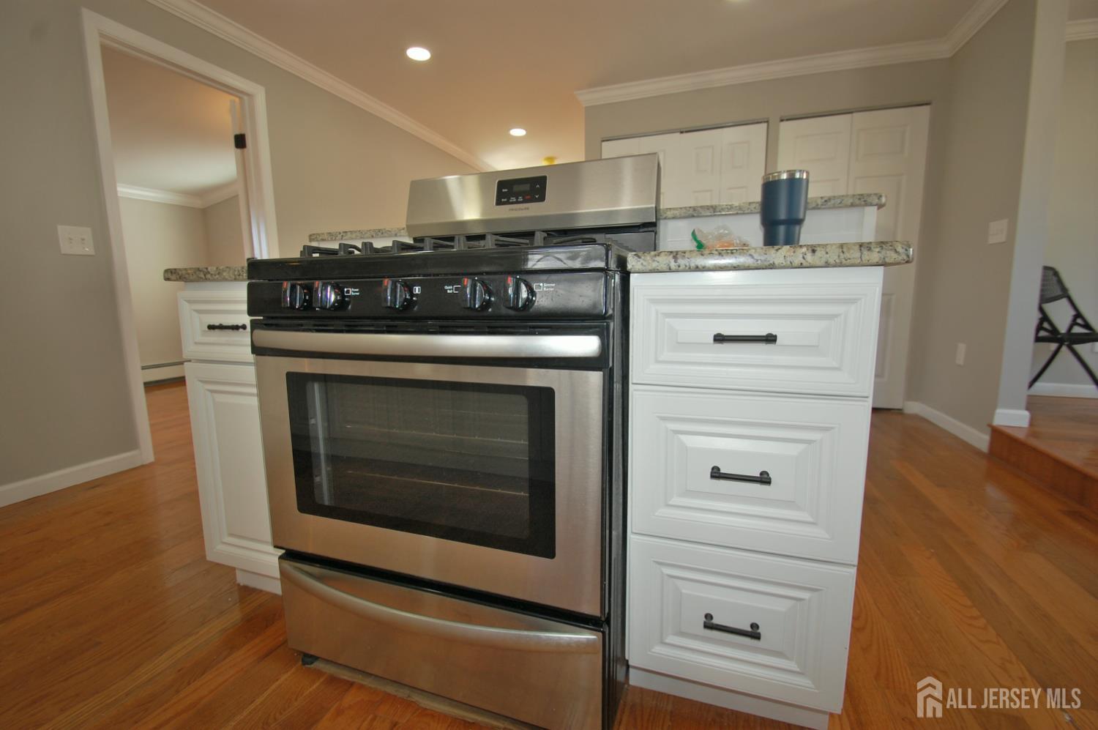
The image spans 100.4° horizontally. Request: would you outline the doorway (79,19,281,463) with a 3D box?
[{"bbox_3d":[-1.991,-0.615,2.631,0.130,2.140,0.905,2,9,20],"label":"doorway"}]

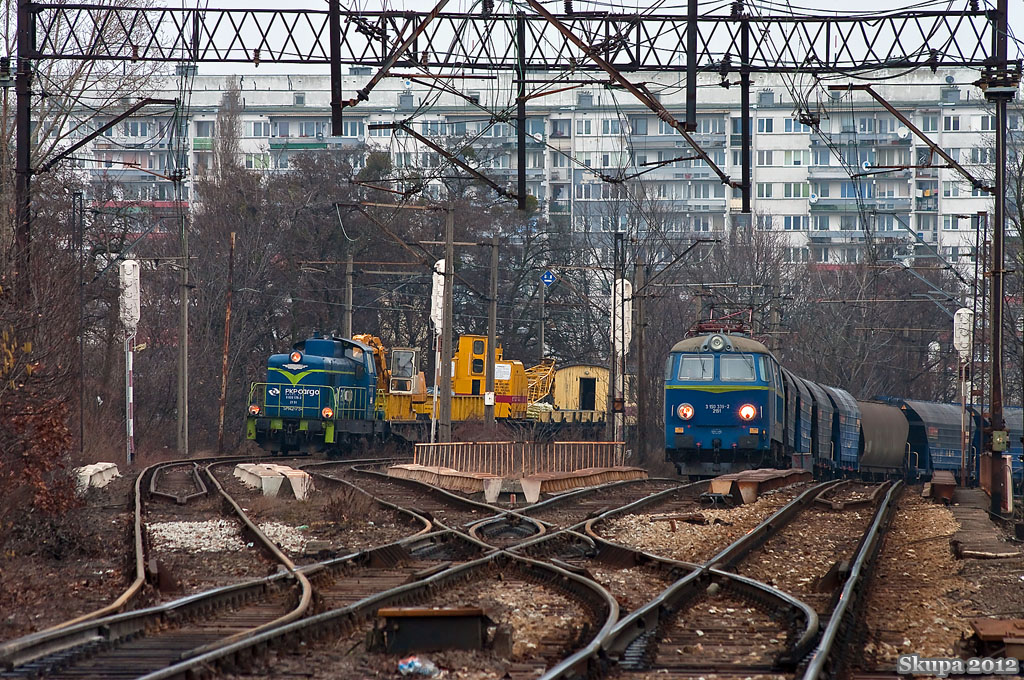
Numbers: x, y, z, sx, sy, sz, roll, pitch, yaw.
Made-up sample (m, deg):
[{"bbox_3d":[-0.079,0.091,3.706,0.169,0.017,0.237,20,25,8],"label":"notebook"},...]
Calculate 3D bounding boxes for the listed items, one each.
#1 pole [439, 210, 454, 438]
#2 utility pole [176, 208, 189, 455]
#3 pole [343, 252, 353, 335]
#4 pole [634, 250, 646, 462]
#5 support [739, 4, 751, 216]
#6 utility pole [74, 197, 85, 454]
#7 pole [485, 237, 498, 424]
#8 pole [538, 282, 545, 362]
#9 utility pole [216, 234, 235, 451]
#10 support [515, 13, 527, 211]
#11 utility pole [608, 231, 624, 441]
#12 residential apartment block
[{"bbox_3d":[-1.776,-0.014,176.000,0.340,7.500,0.320,0,-1,0],"label":"pole"},{"bbox_3d":[-11.050,-0.050,215.000,0.320,8.100,0.320,0,-1,0],"label":"utility pole"},{"bbox_3d":[-6.497,0.497,254.000,0.300,8.000,0.300,0,-1,0],"label":"pole"},{"bbox_3d":[4.946,0.712,246.000,0.320,8.100,0.320,0,-1,0],"label":"pole"},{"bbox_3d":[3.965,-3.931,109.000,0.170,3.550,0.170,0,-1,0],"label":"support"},{"bbox_3d":[-12.750,-0.397,188.000,0.280,8.100,0.250,0,-1,0],"label":"utility pole"},{"bbox_3d":[-0.713,0.232,228.000,0.320,7.900,0.320,0,-1,0],"label":"pole"},{"bbox_3d":[1.274,1.187,276.000,0.280,7.400,0.280,0,-1,0],"label":"pole"},{"bbox_3d":[-9.614,0.118,216.000,0.180,7.550,0.180,3,-1,0],"label":"utility pole"},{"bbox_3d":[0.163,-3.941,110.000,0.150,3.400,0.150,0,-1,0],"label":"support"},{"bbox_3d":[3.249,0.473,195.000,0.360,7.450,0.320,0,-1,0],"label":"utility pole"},{"bbox_3d":[1.168,-7.224,553.000,92.000,32.000,12.000,0,-1,13],"label":"residential apartment block"}]

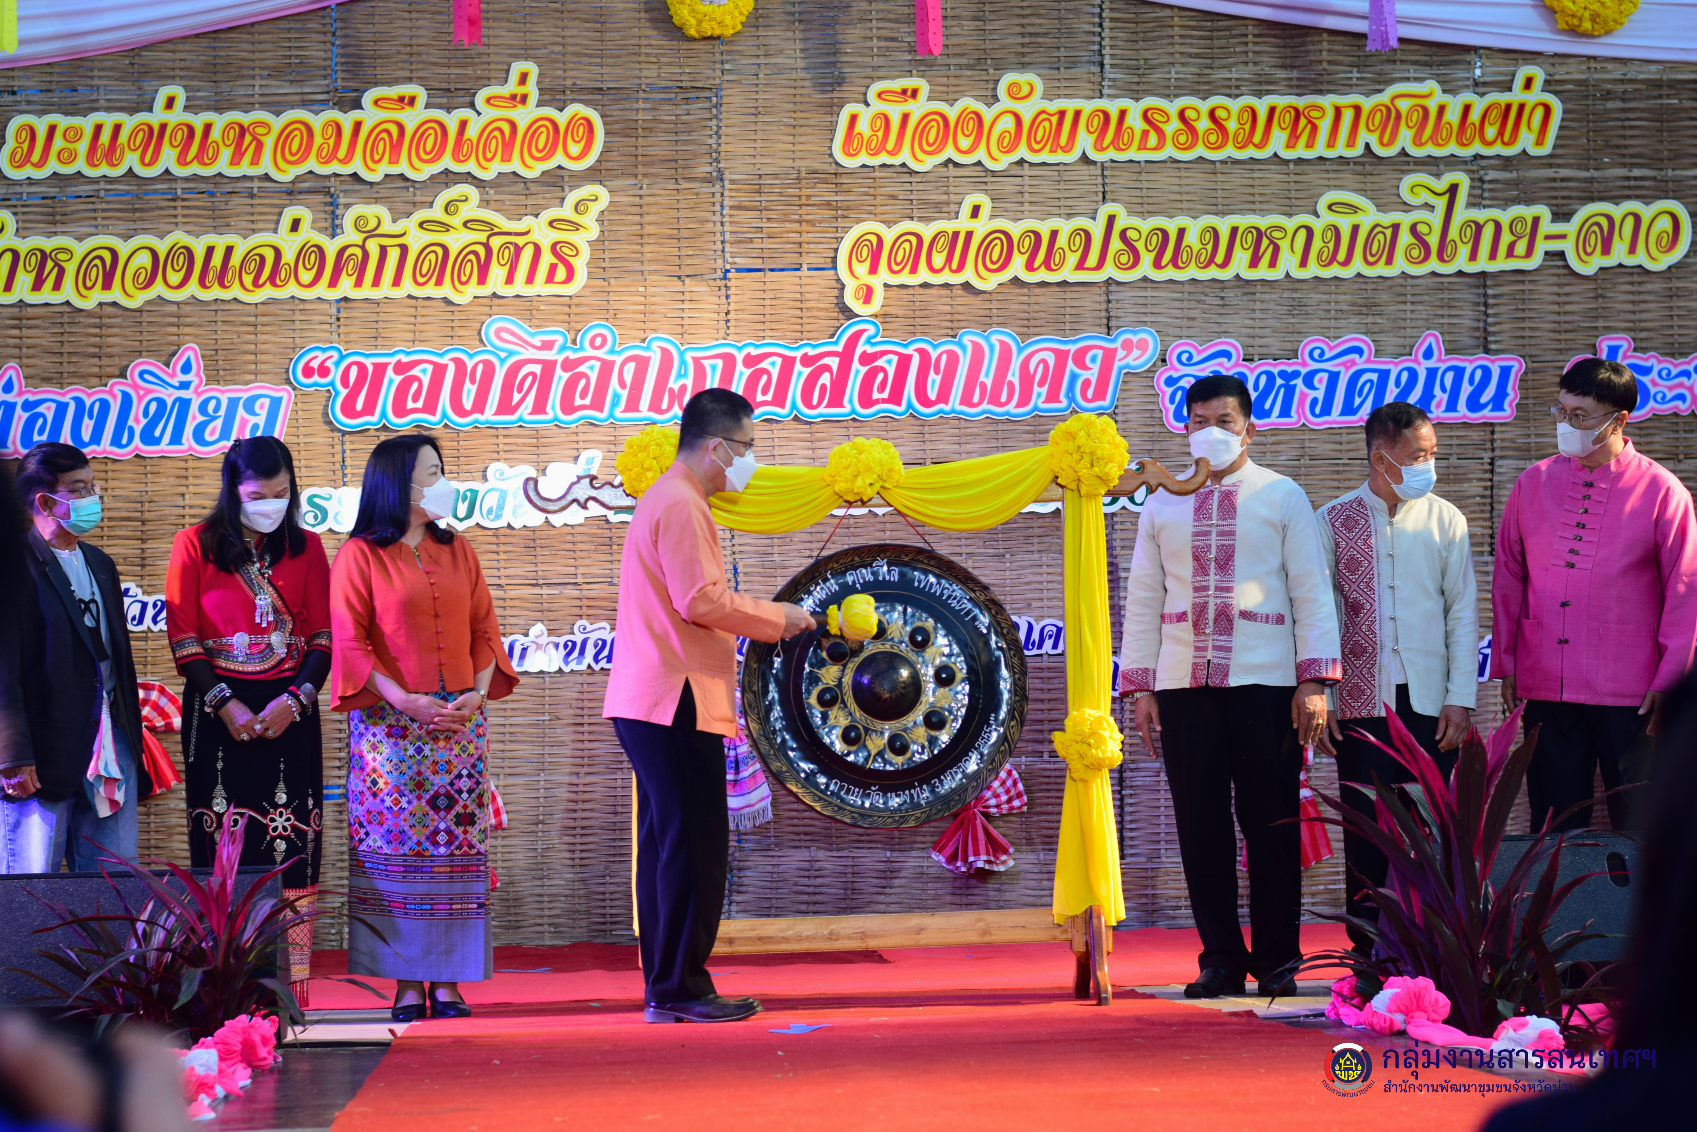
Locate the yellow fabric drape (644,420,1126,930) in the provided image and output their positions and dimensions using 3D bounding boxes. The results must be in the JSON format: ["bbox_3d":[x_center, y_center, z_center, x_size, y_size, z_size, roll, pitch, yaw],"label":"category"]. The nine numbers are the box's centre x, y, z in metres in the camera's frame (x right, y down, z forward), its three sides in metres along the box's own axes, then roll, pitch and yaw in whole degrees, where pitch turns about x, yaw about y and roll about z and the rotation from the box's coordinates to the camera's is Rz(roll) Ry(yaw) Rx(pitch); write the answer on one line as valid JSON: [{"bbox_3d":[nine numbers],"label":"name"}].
[{"bbox_3d":[0.086,0.302,9.750,1.370,1.400,0.240,-1,0,2],"label":"yellow fabric drape"}]

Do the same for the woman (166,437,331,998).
[{"bbox_3d":[-1.649,0.432,9.720,0.460,1.580,0.330,-1,0,-17],"label":"woman"}]

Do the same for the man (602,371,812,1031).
[{"bbox_3d":[-0.376,0.372,9.500,0.540,1.690,0.500,-1,0,-17],"label":"man"}]

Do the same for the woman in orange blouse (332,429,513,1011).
[{"bbox_3d":[-1.156,0.437,9.620,0.510,1.590,0.360,-1,0,-22],"label":"woman in orange blouse"}]

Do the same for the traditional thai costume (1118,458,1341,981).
[{"bbox_3d":[1.054,0.424,9.780,0.590,1.440,0.320,-1,0,17],"label":"traditional thai costume"}]

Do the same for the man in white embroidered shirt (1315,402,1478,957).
[{"bbox_3d":[1.605,0.338,10.350,0.500,1.635,0.310,-1,0,-4],"label":"man in white embroidered shirt"}]

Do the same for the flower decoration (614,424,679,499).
[{"bbox_3d":[-0.546,-0.285,9.680,0.200,0.205,0.150,-1,0,0],"label":"flower decoration"}]

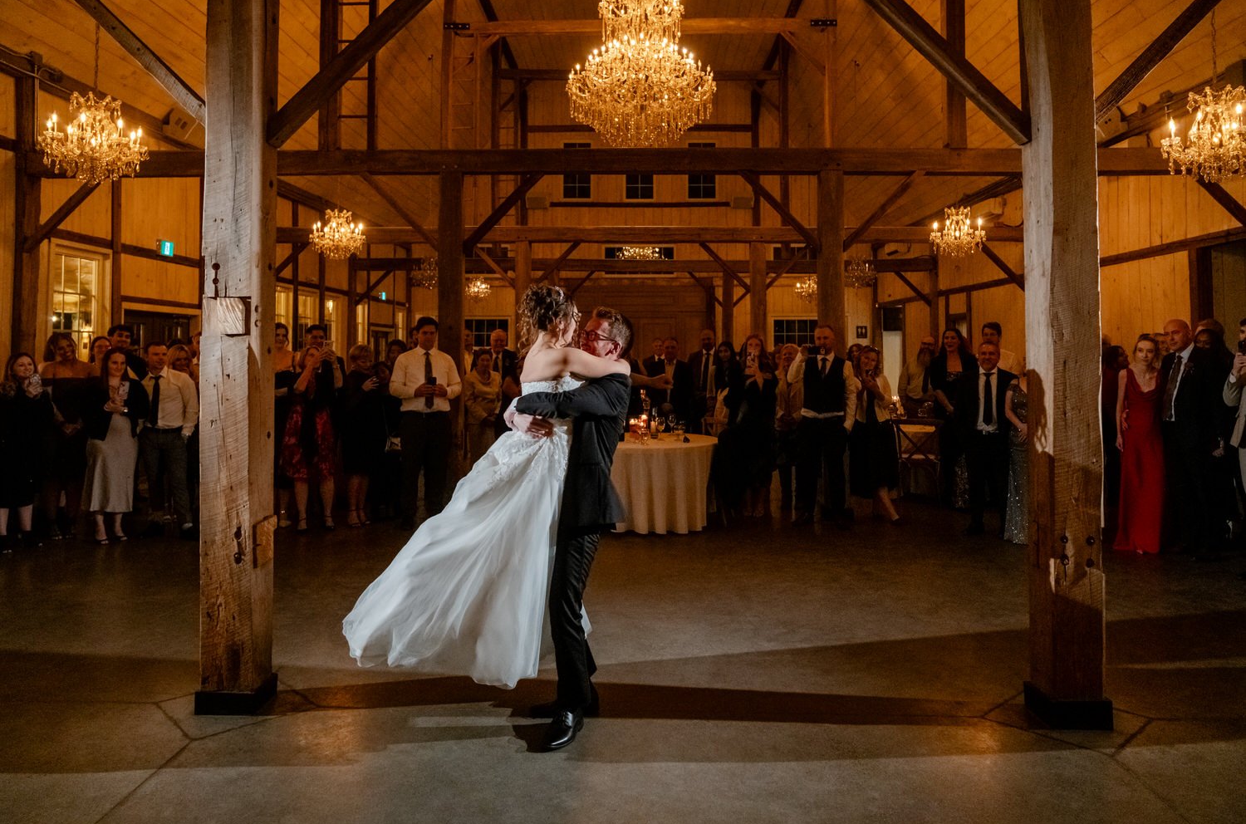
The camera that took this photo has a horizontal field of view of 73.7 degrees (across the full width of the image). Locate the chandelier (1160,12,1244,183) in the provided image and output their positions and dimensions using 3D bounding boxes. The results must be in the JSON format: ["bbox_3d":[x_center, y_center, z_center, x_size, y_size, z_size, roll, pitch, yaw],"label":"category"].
[{"bbox_3d":[4.087,-2.191,5.750,0.680,1.200,0.680,0,3,1],"label":"chandelier"}]

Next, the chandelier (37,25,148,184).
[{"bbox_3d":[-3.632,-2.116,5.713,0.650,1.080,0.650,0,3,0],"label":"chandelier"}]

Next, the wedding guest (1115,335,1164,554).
[{"bbox_3d":[4.069,0.236,6.534,0.410,1.690,0.310,2,4,25],"label":"wedding guest"}]

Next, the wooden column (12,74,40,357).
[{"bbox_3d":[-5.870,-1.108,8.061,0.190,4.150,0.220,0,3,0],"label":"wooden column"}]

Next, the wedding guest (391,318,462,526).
[{"bbox_3d":[-1.732,0.094,7.300,0.600,1.860,0.420,-1,3,-16],"label":"wedding guest"}]

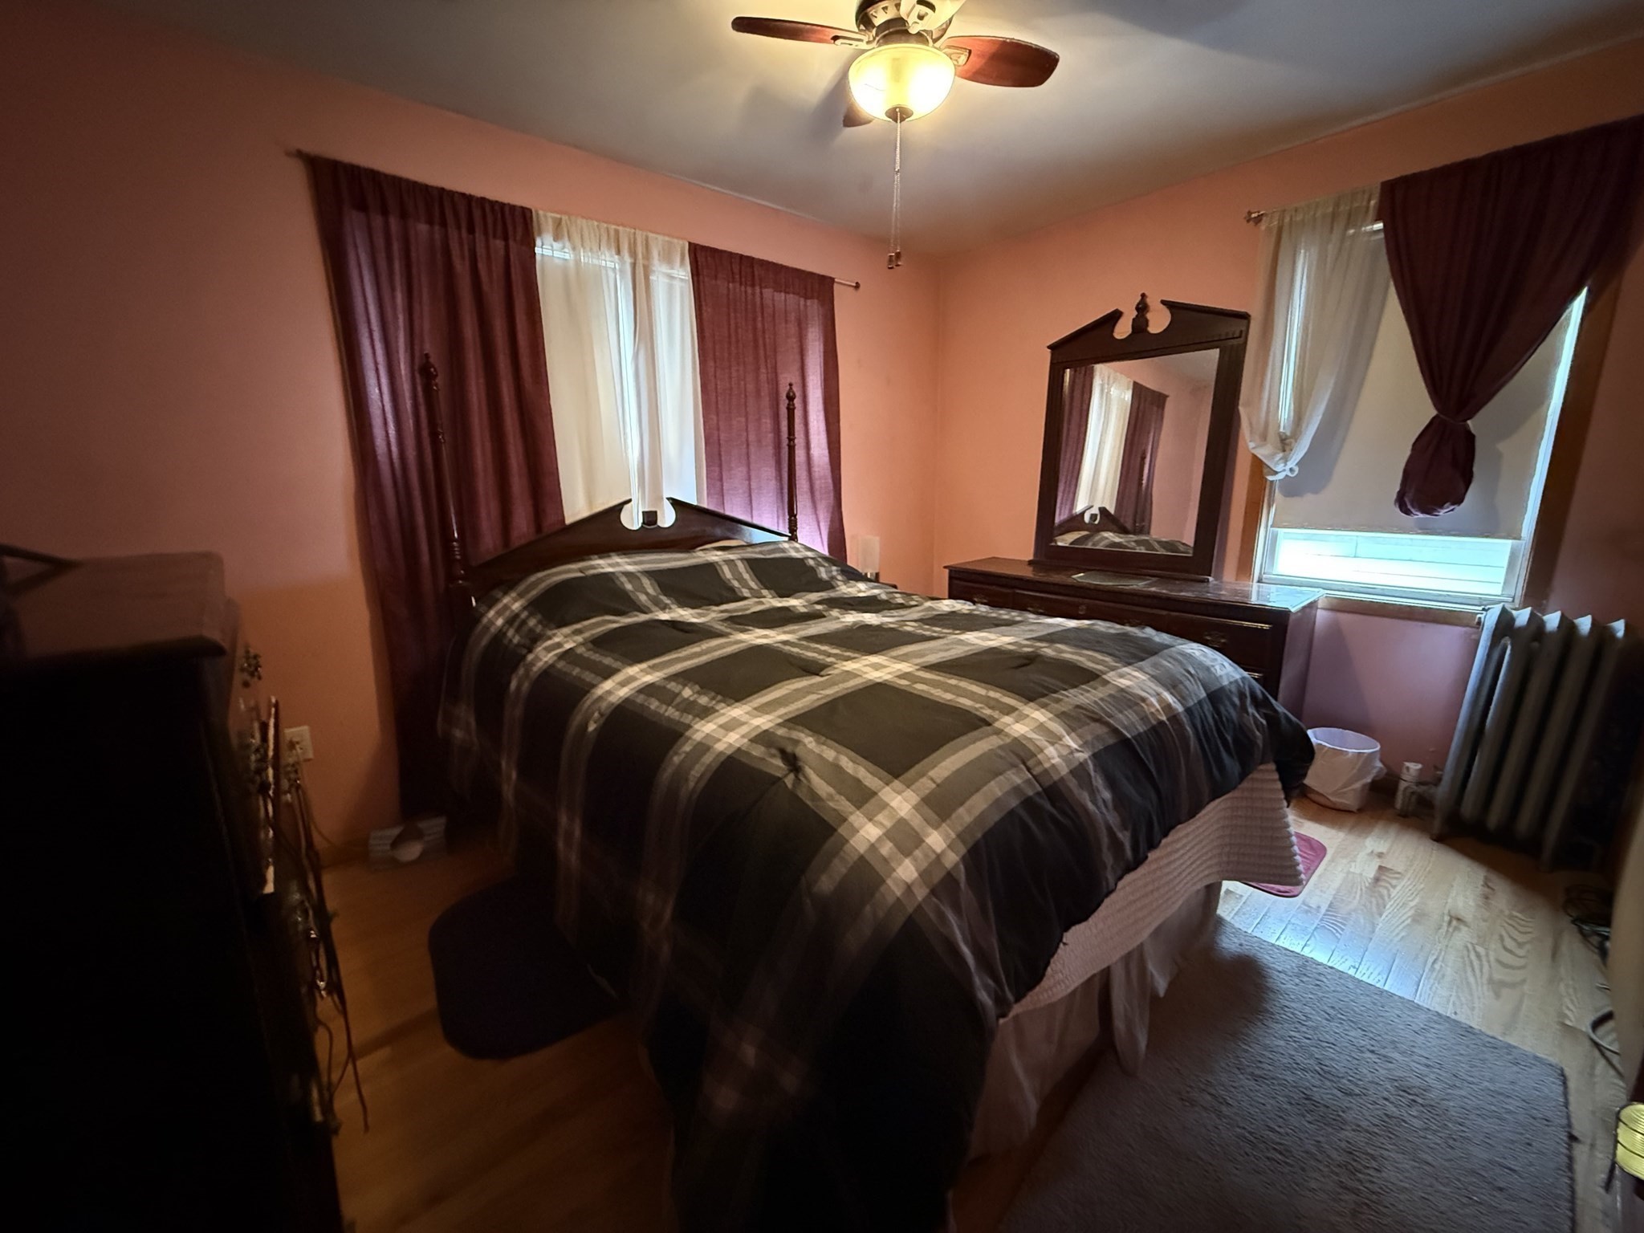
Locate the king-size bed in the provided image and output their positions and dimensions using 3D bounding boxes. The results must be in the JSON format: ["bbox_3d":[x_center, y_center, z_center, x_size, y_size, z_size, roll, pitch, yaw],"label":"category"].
[{"bbox_3d":[-0.018,0.030,1.963,1.640,1.654,2.150,-11,16,-39],"label":"king-size bed"}]

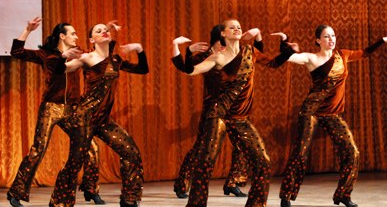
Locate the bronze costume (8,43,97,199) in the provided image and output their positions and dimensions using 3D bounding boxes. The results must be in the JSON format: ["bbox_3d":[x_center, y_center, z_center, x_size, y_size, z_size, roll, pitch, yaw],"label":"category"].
[{"bbox_3d":[-1.233,0.158,9.950,0.780,1.460,0.520,-2,3,-42],"label":"bronze costume"}]

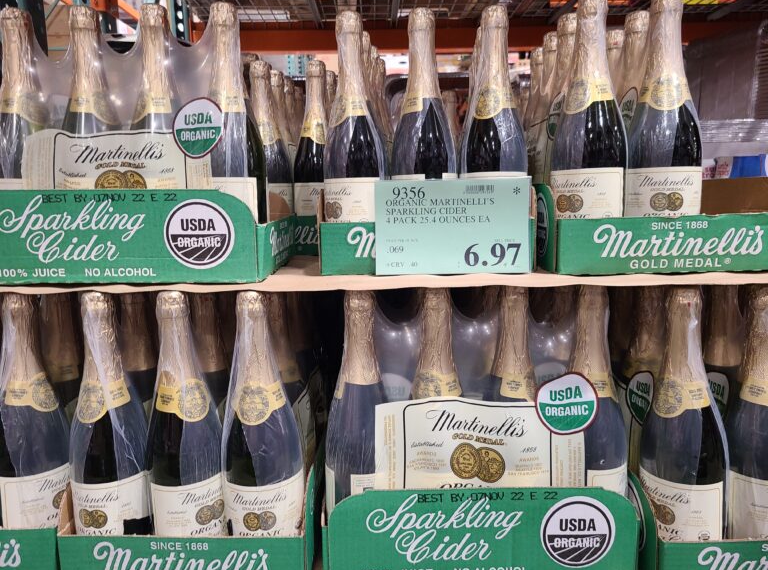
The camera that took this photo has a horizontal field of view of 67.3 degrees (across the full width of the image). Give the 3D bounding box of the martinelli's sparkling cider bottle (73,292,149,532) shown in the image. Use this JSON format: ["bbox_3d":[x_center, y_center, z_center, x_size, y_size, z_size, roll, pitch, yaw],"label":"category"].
[{"bbox_3d":[-0.305,0.162,0.633,0.083,0.310,0.083,-2,8,-3],"label":"martinelli's sparkling cider bottle"}]

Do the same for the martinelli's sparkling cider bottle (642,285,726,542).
[{"bbox_3d":[0.316,0.153,0.608,0.083,0.310,0.083,-5,9,-28],"label":"martinelli's sparkling cider bottle"}]

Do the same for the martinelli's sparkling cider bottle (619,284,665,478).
[{"bbox_3d":[0.314,0.141,0.693,0.083,0.310,0.083,2,8,25],"label":"martinelli's sparkling cider bottle"}]

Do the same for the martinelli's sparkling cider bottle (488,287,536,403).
[{"bbox_3d":[0.145,0.151,0.647,0.083,0.310,0.083,-8,10,-42],"label":"martinelli's sparkling cider bottle"}]

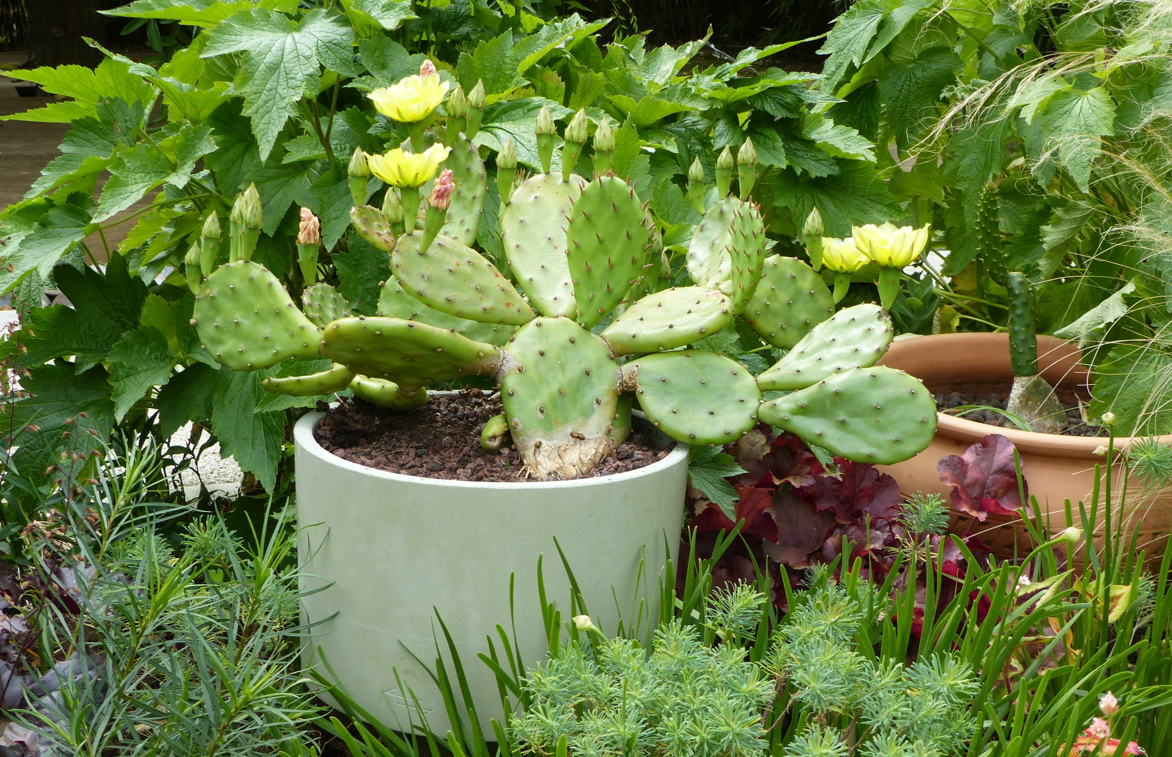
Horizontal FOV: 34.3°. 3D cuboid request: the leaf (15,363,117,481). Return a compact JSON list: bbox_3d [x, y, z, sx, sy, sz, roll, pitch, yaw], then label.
[{"bbox_3d":[-0.544,0.045,1.980,0.097,0.117,0.060,1,12,0],"label":"leaf"}]

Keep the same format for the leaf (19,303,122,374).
[{"bbox_3d":[-0.547,-0.043,2.020,0.101,0.068,0.060,1,12,0],"label":"leaf"}]

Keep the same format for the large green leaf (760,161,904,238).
[{"bbox_3d":[0.269,-0.196,2.080,0.151,0.078,0.060,1,12,0],"label":"large green leaf"}]

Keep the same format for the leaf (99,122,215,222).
[{"bbox_3d":[-0.457,-0.220,2.020,0.119,0.095,0.080,1,12,0],"label":"leaf"}]

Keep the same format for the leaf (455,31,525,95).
[{"bbox_3d":[-0.109,-0.362,2.180,0.078,0.071,0.060,1,12,0],"label":"leaf"}]

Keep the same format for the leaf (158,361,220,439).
[{"bbox_3d":[-0.423,0.023,2.020,0.061,0.076,0.050,1,12,0],"label":"leaf"}]

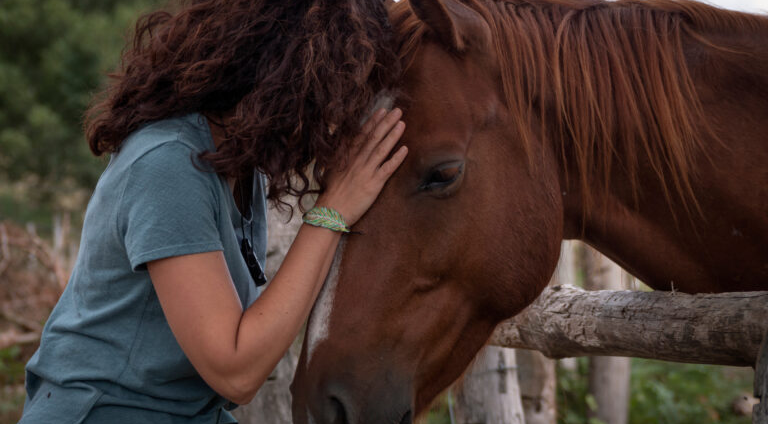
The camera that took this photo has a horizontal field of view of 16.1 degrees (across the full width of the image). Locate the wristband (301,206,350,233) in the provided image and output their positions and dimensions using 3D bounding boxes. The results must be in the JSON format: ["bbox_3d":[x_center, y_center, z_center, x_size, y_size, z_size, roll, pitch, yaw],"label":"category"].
[{"bbox_3d":[-0.072,0.011,3.470,0.058,0.026,0.047,26,6,16],"label":"wristband"}]

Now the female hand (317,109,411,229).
[{"bbox_3d":[-0.026,-0.059,3.460,0.085,0.172,0.050,40,13,20],"label":"female hand"}]

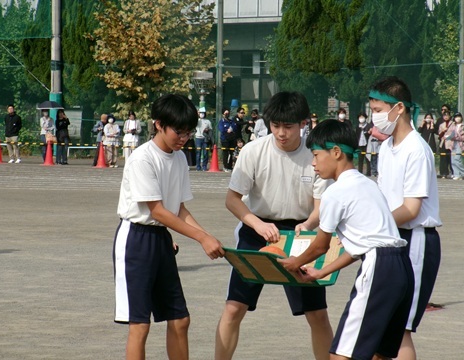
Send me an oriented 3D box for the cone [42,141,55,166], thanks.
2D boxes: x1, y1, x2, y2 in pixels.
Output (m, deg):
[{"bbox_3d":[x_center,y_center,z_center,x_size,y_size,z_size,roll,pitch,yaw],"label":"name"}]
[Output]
[{"bbox_3d":[-5.090,-0.746,54.800,0.390,0.700,0.390,1,2,0],"label":"cone"}]

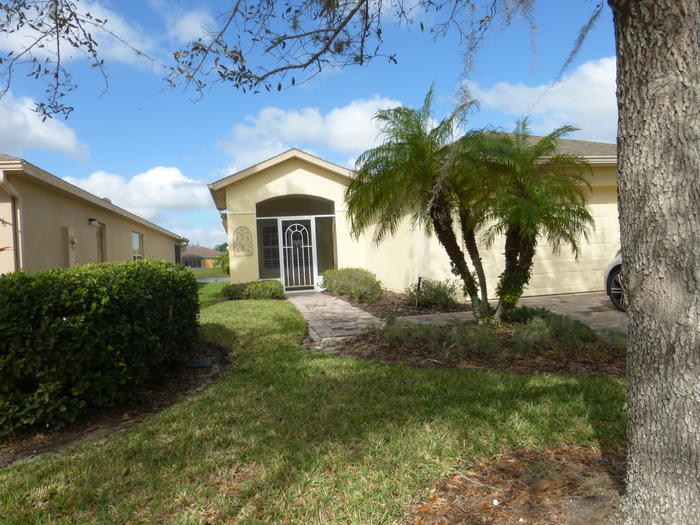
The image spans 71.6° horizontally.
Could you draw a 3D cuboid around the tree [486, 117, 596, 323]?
[{"bbox_3d":[2.801,-0.642,7.250,1.750,2.980,1.700,-3,0,-12],"label":"tree"}]

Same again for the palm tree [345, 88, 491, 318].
[{"bbox_3d":[1.016,-0.875,7.200,2.250,3.400,2.100,-3,0,-12],"label":"palm tree"}]

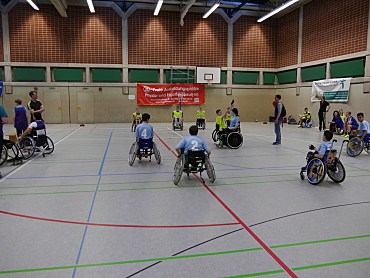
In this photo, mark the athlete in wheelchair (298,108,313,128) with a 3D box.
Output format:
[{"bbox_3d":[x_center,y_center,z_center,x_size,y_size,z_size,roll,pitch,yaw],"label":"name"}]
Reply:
[{"bbox_3d":[6.972,-1.191,17.247,0.870,1.120,0.570,0,8,-6],"label":"athlete in wheelchair"}]

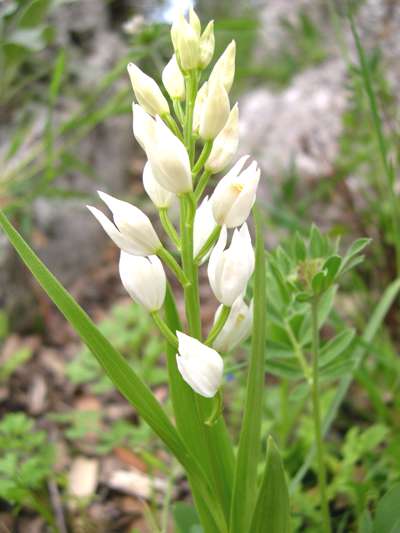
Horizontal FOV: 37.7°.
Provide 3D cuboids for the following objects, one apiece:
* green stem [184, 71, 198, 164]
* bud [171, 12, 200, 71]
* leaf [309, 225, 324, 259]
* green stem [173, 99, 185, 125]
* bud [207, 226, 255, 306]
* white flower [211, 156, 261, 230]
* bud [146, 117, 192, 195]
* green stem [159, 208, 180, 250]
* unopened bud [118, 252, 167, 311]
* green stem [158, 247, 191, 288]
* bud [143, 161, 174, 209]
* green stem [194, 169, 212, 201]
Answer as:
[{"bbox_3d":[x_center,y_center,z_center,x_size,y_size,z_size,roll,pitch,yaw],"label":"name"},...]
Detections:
[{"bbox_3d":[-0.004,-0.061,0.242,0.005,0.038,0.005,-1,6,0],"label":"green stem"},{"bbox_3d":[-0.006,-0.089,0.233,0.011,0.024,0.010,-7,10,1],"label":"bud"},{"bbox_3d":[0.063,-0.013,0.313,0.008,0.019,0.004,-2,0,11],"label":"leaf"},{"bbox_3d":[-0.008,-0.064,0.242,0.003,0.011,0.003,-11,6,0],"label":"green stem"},{"bbox_3d":[0.013,0.000,0.234,0.017,0.032,0.016,6,12,-11],"label":"bud"},{"bbox_3d":[0.014,-0.030,0.234,0.017,0.028,0.015,11,12,-21],"label":"white flower"},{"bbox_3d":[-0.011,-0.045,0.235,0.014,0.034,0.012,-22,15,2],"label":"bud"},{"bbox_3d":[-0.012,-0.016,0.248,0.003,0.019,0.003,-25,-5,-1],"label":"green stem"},{"bbox_3d":[-0.023,0.005,0.234,0.017,0.025,0.016,-6,12,17],"label":"unopened bud"},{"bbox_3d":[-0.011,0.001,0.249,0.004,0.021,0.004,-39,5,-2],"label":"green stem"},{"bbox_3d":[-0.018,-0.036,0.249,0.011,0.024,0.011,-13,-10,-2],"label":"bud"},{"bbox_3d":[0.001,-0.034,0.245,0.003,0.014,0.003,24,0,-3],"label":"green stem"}]

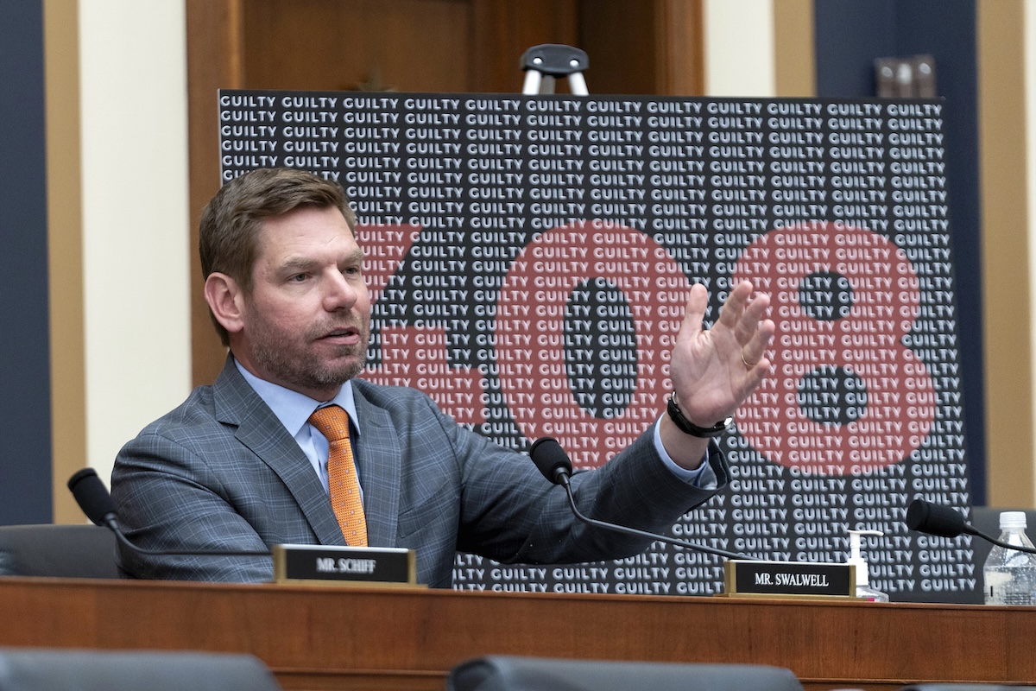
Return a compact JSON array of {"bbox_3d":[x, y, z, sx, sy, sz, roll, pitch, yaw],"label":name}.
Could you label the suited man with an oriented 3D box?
[{"bbox_3d":[-0.140,0.455,6.400,0.600,1.320,0.780,-1,-1,-35],"label":"suited man"}]

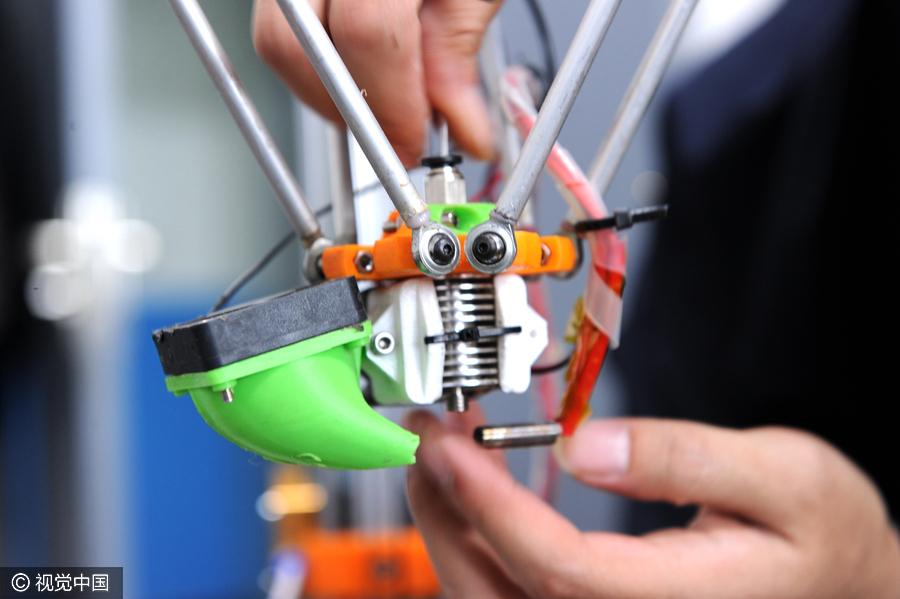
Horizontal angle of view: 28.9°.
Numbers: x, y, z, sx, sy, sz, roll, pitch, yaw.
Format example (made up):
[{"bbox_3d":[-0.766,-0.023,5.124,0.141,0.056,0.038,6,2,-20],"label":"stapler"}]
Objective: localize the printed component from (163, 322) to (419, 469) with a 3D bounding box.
[{"bbox_3d":[-0.035,0.026,0.418,0.056,0.037,0.041,-9,0,-24],"label":"printed component"}]

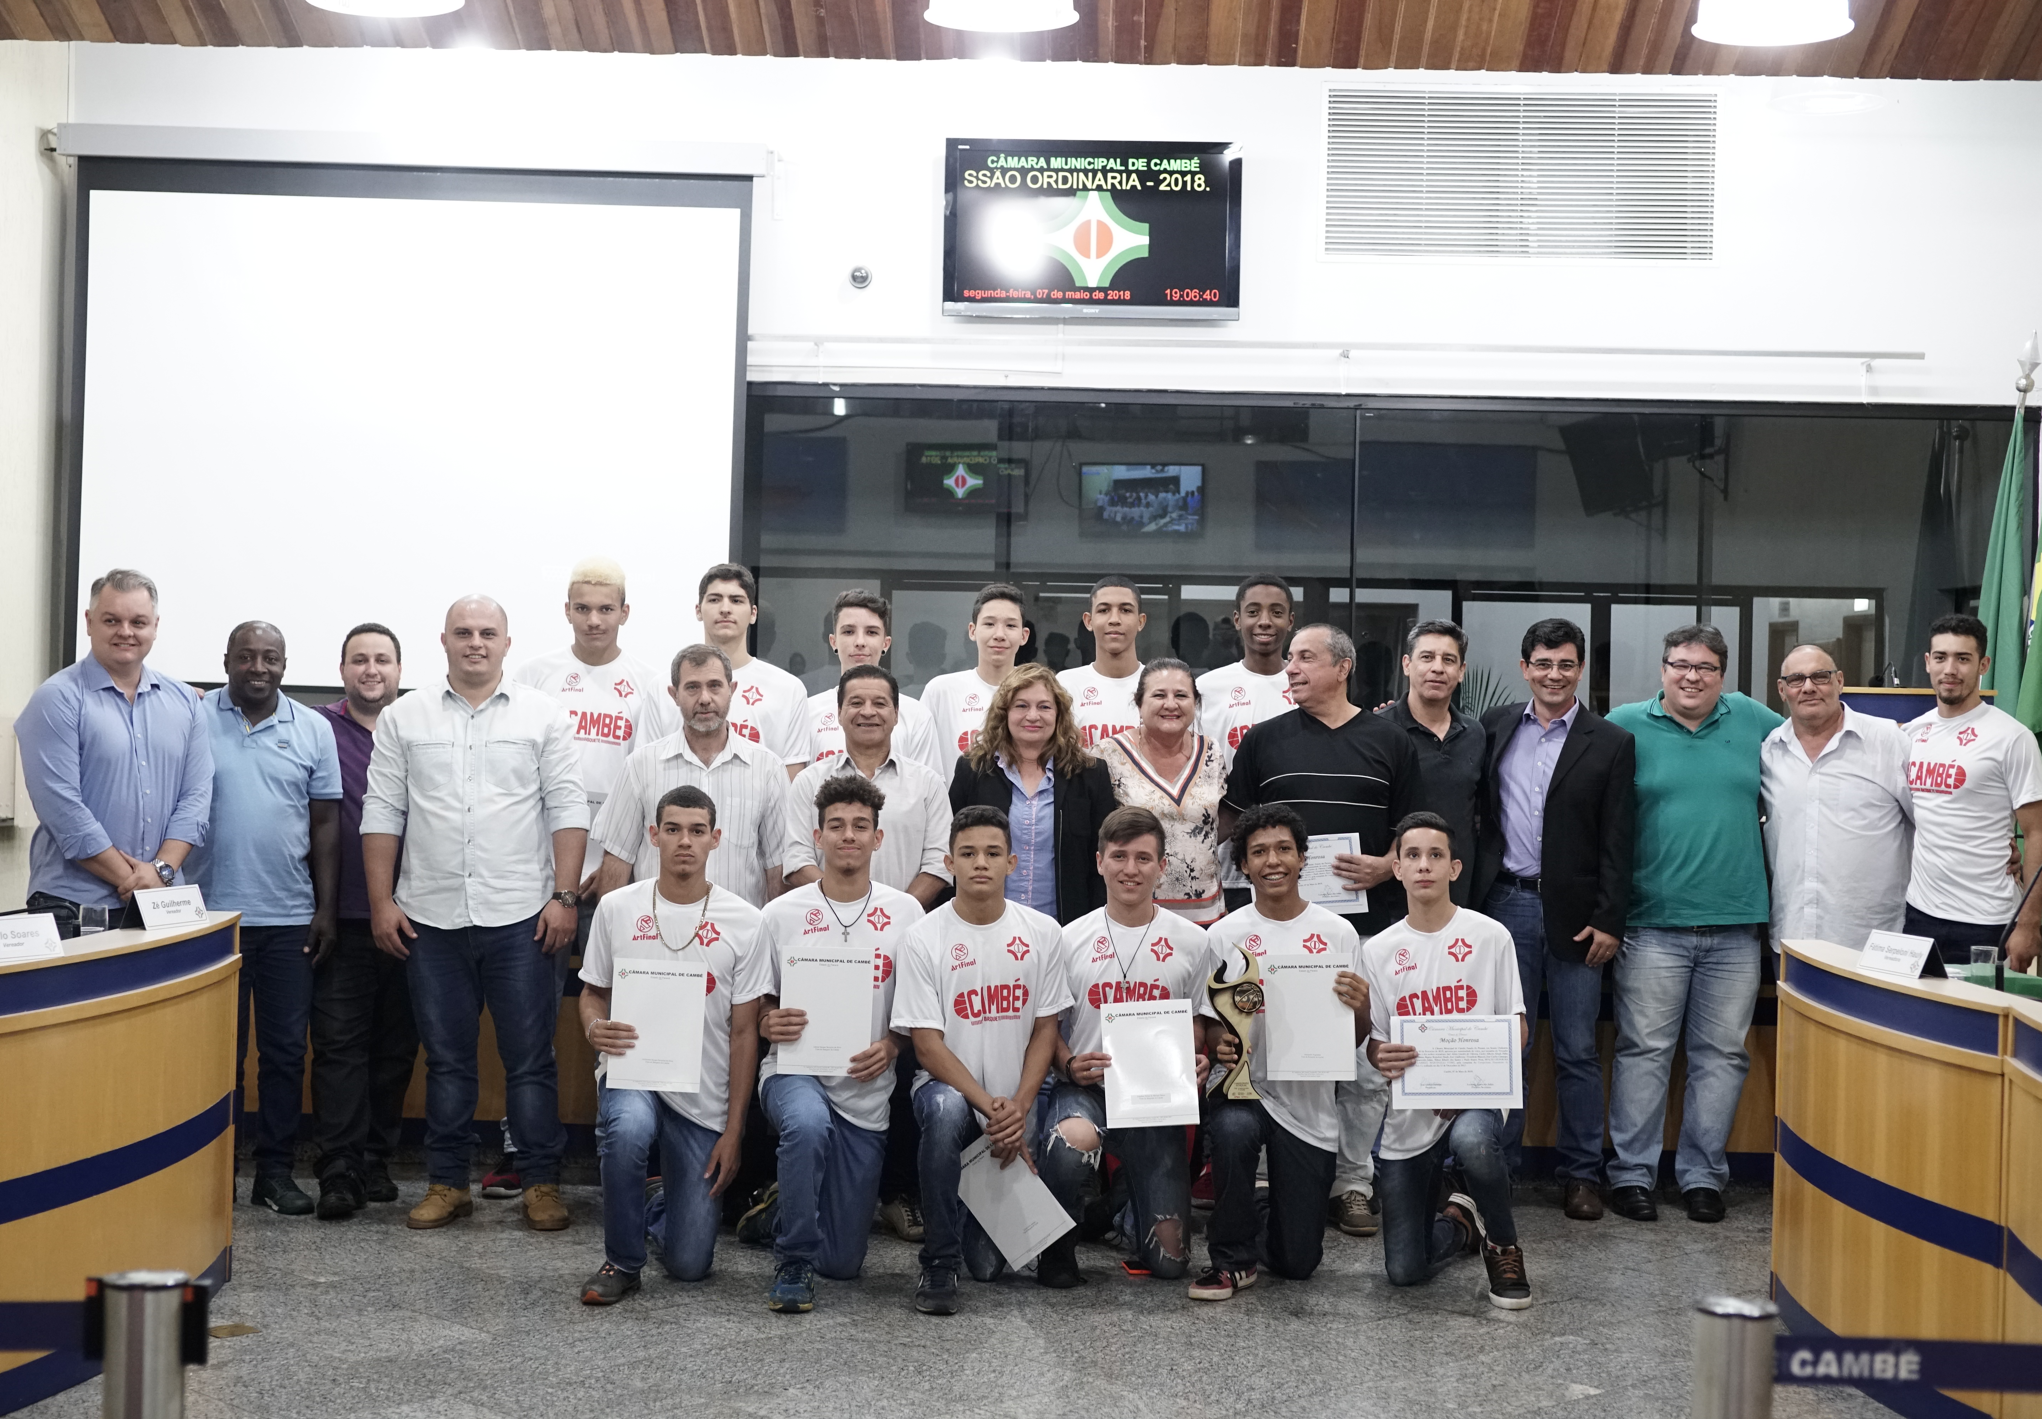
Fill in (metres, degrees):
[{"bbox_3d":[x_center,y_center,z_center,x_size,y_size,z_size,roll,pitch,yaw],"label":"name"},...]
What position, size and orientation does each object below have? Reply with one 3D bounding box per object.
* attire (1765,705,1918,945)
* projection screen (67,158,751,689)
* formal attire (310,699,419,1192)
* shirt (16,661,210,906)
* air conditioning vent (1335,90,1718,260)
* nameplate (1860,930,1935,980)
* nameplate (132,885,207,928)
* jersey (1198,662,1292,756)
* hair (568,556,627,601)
[{"bbox_3d":[2.362,0.346,8.200,0.500,0.740,0.320,2,1,25],"label":"attire"},{"bbox_3d":[-2.261,-1.022,10.500,2.490,1.970,0.050,2,1,2],"label":"projection screen"},{"bbox_3d":[-1.854,0.674,8.100,0.520,1.410,0.310,1,0,-10],"label":"formal attire"},{"bbox_3d":[-2.353,0.218,7.349,0.500,0.720,0.330,1,0,-34],"label":"shirt"},{"bbox_3d":[1.855,-1.985,10.530,1.460,0.635,0.050,1,0,1],"label":"air conditioning vent"},{"bbox_3d":[1.956,0.543,6.290,0.070,0.088,0.250,1,0,-15],"label":"nameplate"},{"bbox_3d":[-2.054,0.478,6.820,0.075,0.095,0.260,2,1,23],"label":"nameplate"},{"bbox_3d":[0.710,0.222,8.418,0.520,0.730,0.270,1,0,2],"label":"jersey"},{"bbox_3d":[-1.254,-0.376,8.400,0.180,0.155,0.200,1,0,-4],"label":"hair"}]

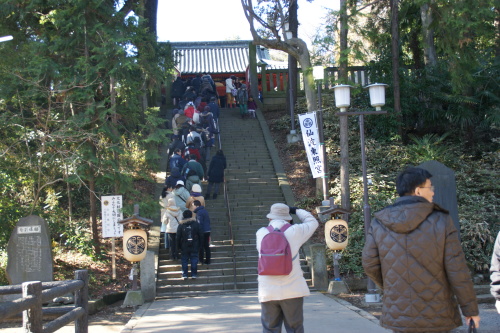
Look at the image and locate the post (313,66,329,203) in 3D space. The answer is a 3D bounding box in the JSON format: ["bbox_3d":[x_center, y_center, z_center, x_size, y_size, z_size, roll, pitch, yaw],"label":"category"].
[{"bbox_3d":[2.116,-0.916,18.418,0.360,4.150,0.360,-2,-6,-4],"label":"post"}]

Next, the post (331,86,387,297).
[{"bbox_3d":[2.191,0.454,11.822,1.080,4.142,0.430,-3,-7,3],"label":"post"}]

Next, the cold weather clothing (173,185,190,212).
[{"bbox_3d":[-1.897,0.914,17.300,0.510,0.800,0.360,-2,-7,-3],"label":"cold weather clothing"}]

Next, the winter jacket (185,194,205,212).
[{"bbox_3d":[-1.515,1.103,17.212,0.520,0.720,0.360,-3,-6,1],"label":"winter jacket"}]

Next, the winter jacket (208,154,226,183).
[{"bbox_3d":[-1.090,0.087,20.200,0.570,0.920,0.360,-2,-7,-5],"label":"winter jacket"}]

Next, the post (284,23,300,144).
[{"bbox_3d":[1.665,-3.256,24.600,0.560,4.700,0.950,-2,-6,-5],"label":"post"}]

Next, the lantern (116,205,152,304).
[{"bbox_3d":[-2.396,1.833,13.016,0.700,2.085,0.540,-1,-7,-9],"label":"lantern"}]

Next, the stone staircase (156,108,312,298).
[{"bbox_3d":[-1.073,0.193,22.908,3.880,7.596,14.272,-2,-6,-5],"label":"stone staircase"}]

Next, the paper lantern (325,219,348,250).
[{"bbox_3d":[2.045,1.612,14.700,0.540,0.740,0.540,-2,-6,-6],"label":"paper lantern"}]

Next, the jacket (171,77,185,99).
[{"bbox_3d":[-3.503,-3.844,30.400,0.640,1.060,0.420,-2,-6,-5],"label":"jacket"}]

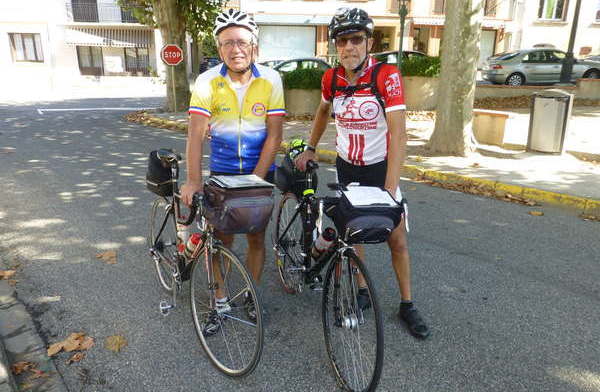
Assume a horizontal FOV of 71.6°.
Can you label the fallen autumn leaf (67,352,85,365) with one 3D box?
[{"bbox_3d":[-1.199,0.860,2.223,0.060,0.030,0.100,9,19,29],"label":"fallen autumn leaf"}]

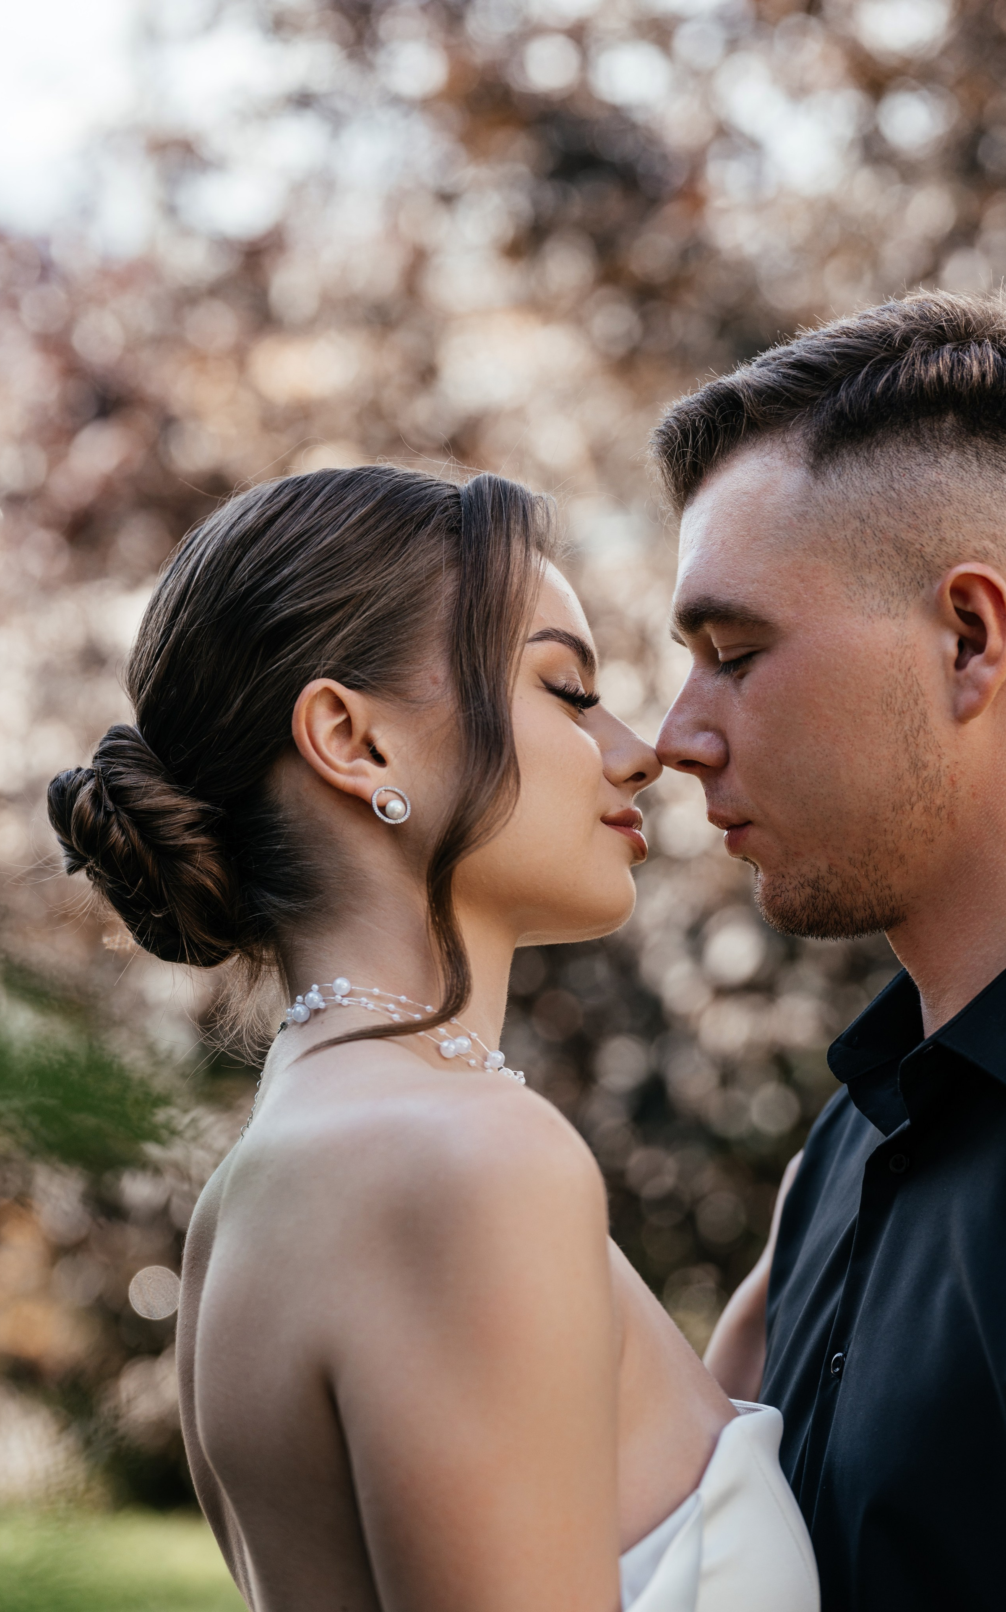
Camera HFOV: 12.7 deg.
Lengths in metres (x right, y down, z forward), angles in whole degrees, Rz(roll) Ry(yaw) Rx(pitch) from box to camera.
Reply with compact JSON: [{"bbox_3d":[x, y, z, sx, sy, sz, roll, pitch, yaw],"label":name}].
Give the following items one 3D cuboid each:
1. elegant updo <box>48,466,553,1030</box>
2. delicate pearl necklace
[{"bbox_3d":[-0.084,-0.024,1.970,0.230,0.240,0.168,-6,1,-13],"label":"elegant updo"},{"bbox_3d":[-0.051,0.108,1.970,0.137,0.070,0.122,0,0,-25],"label":"delicate pearl necklace"}]

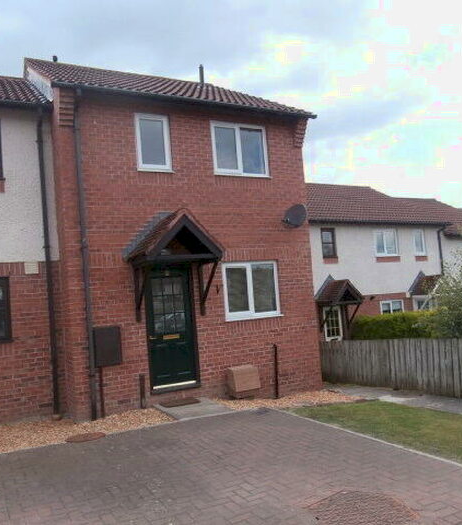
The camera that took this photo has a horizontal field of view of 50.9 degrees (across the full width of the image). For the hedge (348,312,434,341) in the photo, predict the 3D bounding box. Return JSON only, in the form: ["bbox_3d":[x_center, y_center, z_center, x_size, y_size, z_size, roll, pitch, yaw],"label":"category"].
[{"bbox_3d":[4.900,2.476,14.650,0.850,1.750,3.100,-3,-3,-27],"label":"hedge"}]

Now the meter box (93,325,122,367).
[{"bbox_3d":[-1.912,1.312,7.576,0.410,0.610,0.170,-3,-3,-27],"label":"meter box"}]

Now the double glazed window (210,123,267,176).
[{"bbox_3d":[0.193,-2.113,9.091,1.170,1.000,0.100,-3,-3,-27],"label":"double glazed window"}]

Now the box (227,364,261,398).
[{"bbox_3d":[0.259,2.081,8.516,0.480,0.500,0.320,-3,-3,-27],"label":"box"}]

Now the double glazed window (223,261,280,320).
[{"bbox_3d":[0.403,0.519,8.966,1.170,1.040,0.100,-3,-3,-27],"label":"double glazed window"}]

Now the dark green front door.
[{"bbox_3d":[-1.000,1.091,8.247,0.830,2.020,0.090,-3,-3,-27],"label":"dark green front door"}]

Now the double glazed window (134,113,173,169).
[{"bbox_3d":[-1.318,-2.047,8.304,0.620,1.000,0.100,-3,-3,-27],"label":"double glazed window"}]

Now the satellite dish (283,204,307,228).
[{"bbox_3d":[1.218,-0.869,9.137,0.430,0.440,0.300,-6,-4,36],"label":"satellite dish"}]

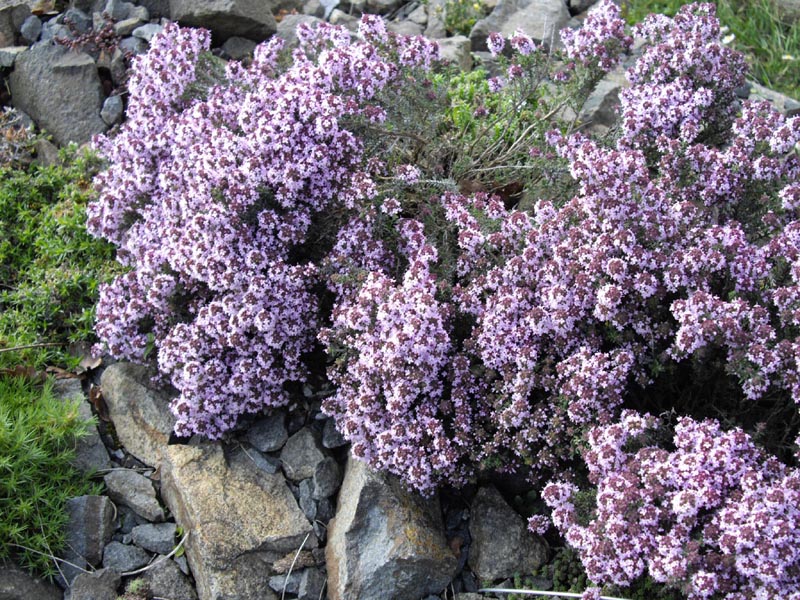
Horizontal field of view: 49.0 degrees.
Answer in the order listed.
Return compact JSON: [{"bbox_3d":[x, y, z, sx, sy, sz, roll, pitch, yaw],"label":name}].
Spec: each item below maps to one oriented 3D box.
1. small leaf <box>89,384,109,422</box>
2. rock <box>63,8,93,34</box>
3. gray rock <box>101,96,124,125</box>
[{"bbox_3d":[-0.319,0.110,0.930,0.020,0.026,0.030,0,42,0],"label":"small leaf"},{"bbox_3d":[-0.487,-0.422,1.330,0.043,0.036,0.036,0,42,0],"label":"rock"},{"bbox_3d":[-0.396,-0.262,1.210,0.030,0.037,0.031,0,42,0],"label":"gray rock"}]

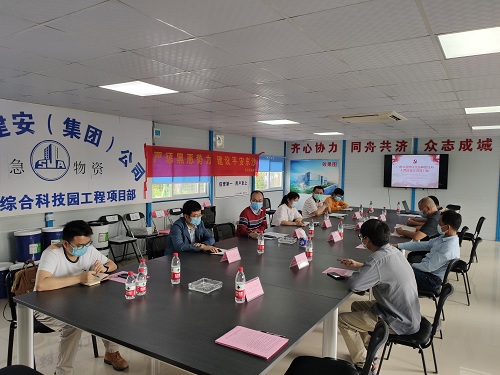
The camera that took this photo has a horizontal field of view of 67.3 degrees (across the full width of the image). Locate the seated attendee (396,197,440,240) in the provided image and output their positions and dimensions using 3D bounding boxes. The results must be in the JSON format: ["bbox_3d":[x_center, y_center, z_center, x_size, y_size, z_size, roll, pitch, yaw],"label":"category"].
[{"bbox_3d":[2.289,0.760,4.944,0.750,1.220,0.520,3,4,31],"label":"seated attendee"}]

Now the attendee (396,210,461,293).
[{"bbox_3d":[1.782,0.822,3.896,0.760,1.190,0.500,2,3,26],"label":"attendee"}]

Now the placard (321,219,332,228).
[{"bbox_3d":[1.132,0.529,5.495,0.100,0.105,0.200,3,3,32],"label":"placard"}]

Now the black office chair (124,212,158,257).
[{"bbox_3d":[-1.718,0.833,6.191,0.500,0.800,0.460,3,4,31],"label":"black office chair"}]

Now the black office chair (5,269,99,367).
[{"bbox_3d":[-1.554,1.016,3.006,0.540,0.780,0.490,3,3,35],"label":"black office chair"}]

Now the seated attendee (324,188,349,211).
[{"bbox_3d":[1.839,0.619,7.891,0.760,1.200,0.500,3,4,40],"label":"seated attendee"}]

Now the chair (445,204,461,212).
[{"bbox_3d":[4.503,0.824,8.484,0.500,0.820,0.470,-1,3,-28],"label":"chair"}]

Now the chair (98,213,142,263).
[{"bbox_3d":[-2.028,0.853,5.919,0.480,0.800,0.450,3,3,32],"label":"chair"}]

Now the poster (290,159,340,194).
[{"bbox_3d":[1.865,-0.313,10.924,1.520,1.000,0.020,3,3,32],"label":"poster"}]

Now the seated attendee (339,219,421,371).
[{"bbox_3d":[0.998,0.844,2.923,0.740,1.220,0.520,4,4,40],"label":"seated attendee"}]

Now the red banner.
[{"bbox_3d":[-0.783,-0.518,8.179,0.030,0.560,3.900,3,4,31],"label":"red banner"}]

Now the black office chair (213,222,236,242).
[{"bbox_3d":[-0.164,0.915,5.189,0.540,0.810,0.490,4,4,43],"label":"black office chair"}]

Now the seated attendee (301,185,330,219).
[{"bbox_3d":[1.329,0.611,7.065,0.780,1.280,0.520,4,4,43],"label":"seated attendee"}]

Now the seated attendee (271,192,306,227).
[{"bbox_3d":[0.619,0.689,5.816,0.780,1.210,0.520,3,4,31],"label":"seated attendee"}]

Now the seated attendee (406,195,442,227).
[{"bbox_3d":[2.797,0.726,5.770,0.740,1.220,0.520,3,4,31],"label":"seated attendee"}]

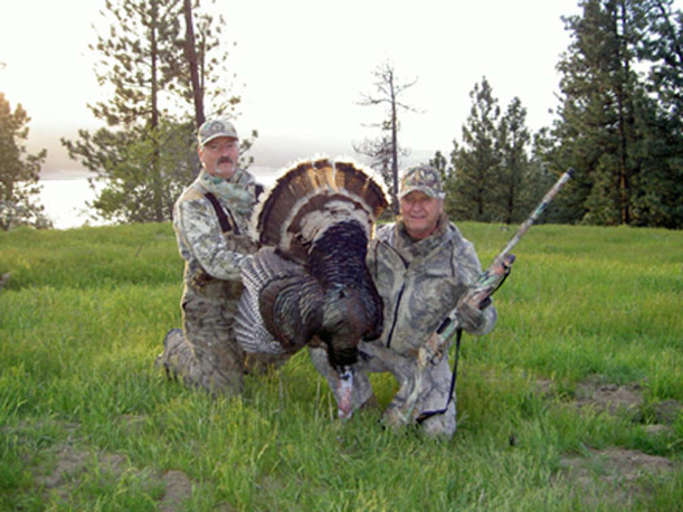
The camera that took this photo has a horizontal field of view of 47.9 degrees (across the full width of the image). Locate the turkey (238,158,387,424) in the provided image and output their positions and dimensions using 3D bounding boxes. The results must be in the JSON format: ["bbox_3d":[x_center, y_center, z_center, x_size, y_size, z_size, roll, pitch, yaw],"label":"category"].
[{"bbox_3d":[-0.123,0.113,3.060,0.580,0.970,0.500,-1,7,-8],"label":"turkey"}]

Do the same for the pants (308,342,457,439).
[{"bbox_3d":[0.179,0.484,3.200,0.550,0.440,0.580,2,7,18],"label":"pants"}]

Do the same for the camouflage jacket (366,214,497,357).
[{"bbox_3d":[0.352,0.117,3.150,0.540,0.570,0.400,2,7,15],"label":"camouflage jacket"}]

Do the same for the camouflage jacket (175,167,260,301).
[{"bbox_3d":[-0.502,-0.100,3.420,0.480,0.570,0.400,-5,8,-36],"label":"camouflage jacket"}]

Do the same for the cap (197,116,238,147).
[{"bbox_3d":[-0.540,-0.542,3.380,0.175,0.130,0.250,-3,7,-24],"label":"cap"}]

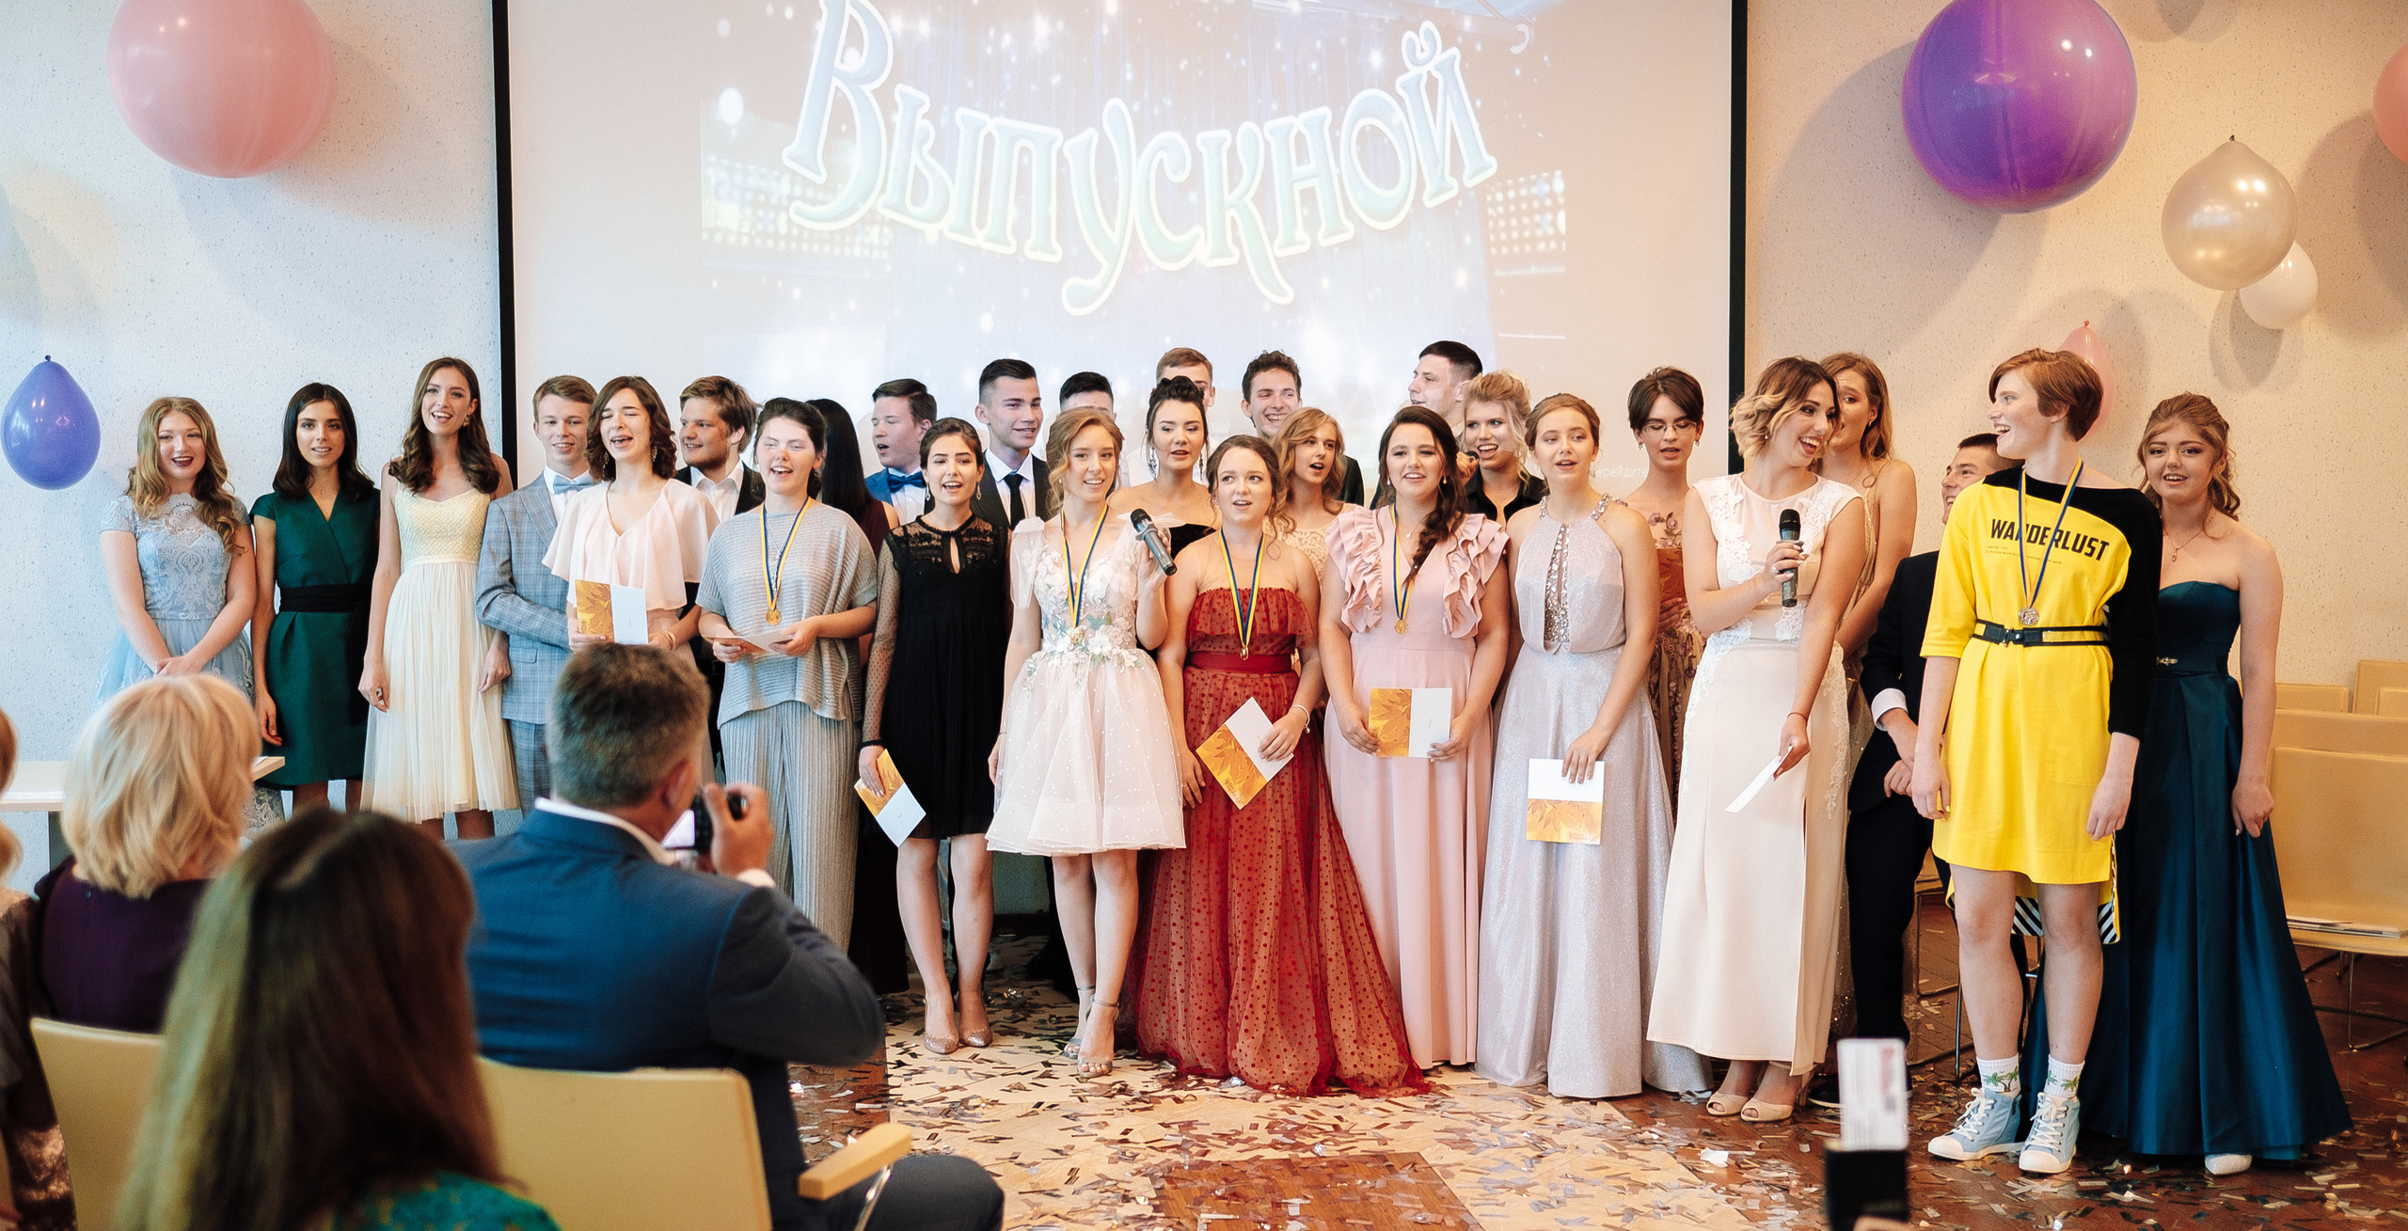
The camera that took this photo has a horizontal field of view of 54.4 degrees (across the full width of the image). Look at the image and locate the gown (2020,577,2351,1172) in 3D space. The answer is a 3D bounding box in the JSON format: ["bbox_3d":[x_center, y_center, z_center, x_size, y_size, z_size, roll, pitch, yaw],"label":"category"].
[{"bbox_3d":[2.252,0.539,5.383,0.697,1.232,0.586,1,4,19],"label":"gown"}]

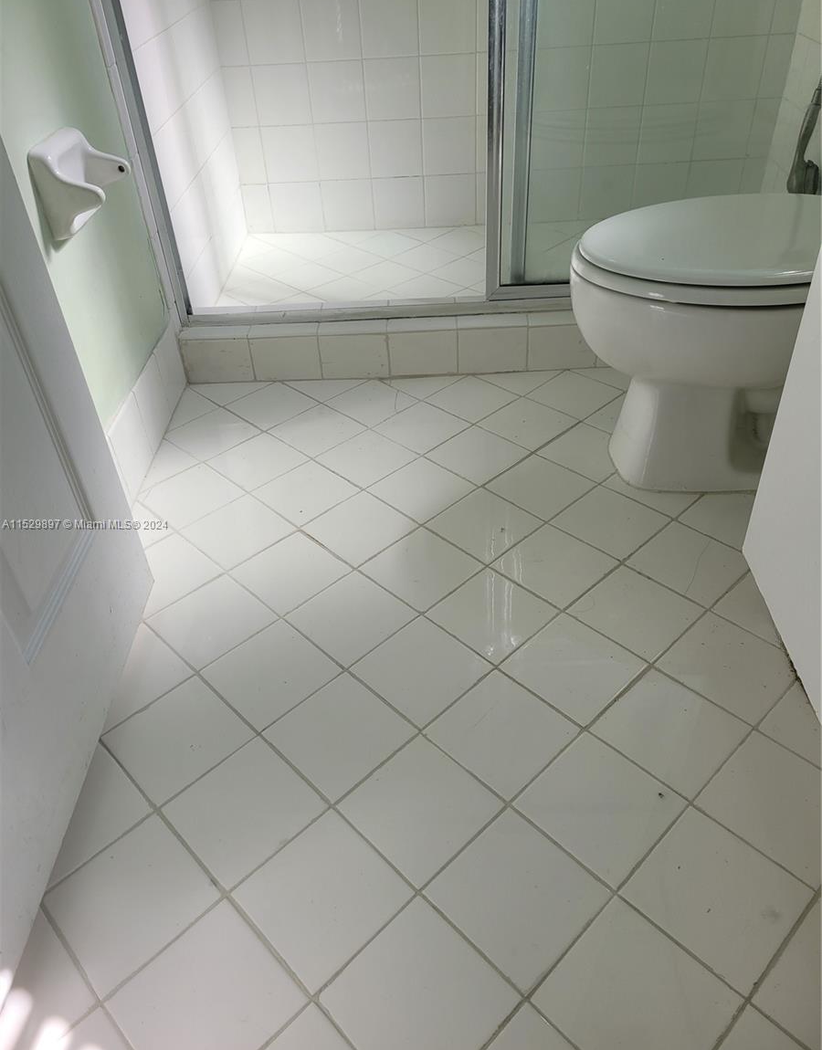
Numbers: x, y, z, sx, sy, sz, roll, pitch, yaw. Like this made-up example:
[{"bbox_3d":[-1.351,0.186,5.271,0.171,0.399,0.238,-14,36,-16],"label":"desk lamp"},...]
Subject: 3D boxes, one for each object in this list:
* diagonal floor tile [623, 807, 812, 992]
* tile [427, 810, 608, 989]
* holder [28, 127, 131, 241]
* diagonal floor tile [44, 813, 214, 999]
[{"bbox_3d":[0.339,0.410,0.916,0.151,0.009,0.151,-33,47,-32],"label":"diagonal floor tile"},{"bbox_3d":[0.118,0.411,0.916,0.148,0.009,0.148,-33,47,-32],"label":"tile"},{"bbox_3d":[-0.495,-0.531,1.267,0.092,0.123,0.160,-2,39,2],"label":"holder"},{"bbox_3d":[-0.318,0.426,0.941,0.151,0.009,0.151,-33,47,-32],"label":"diagonal floor tile"}]

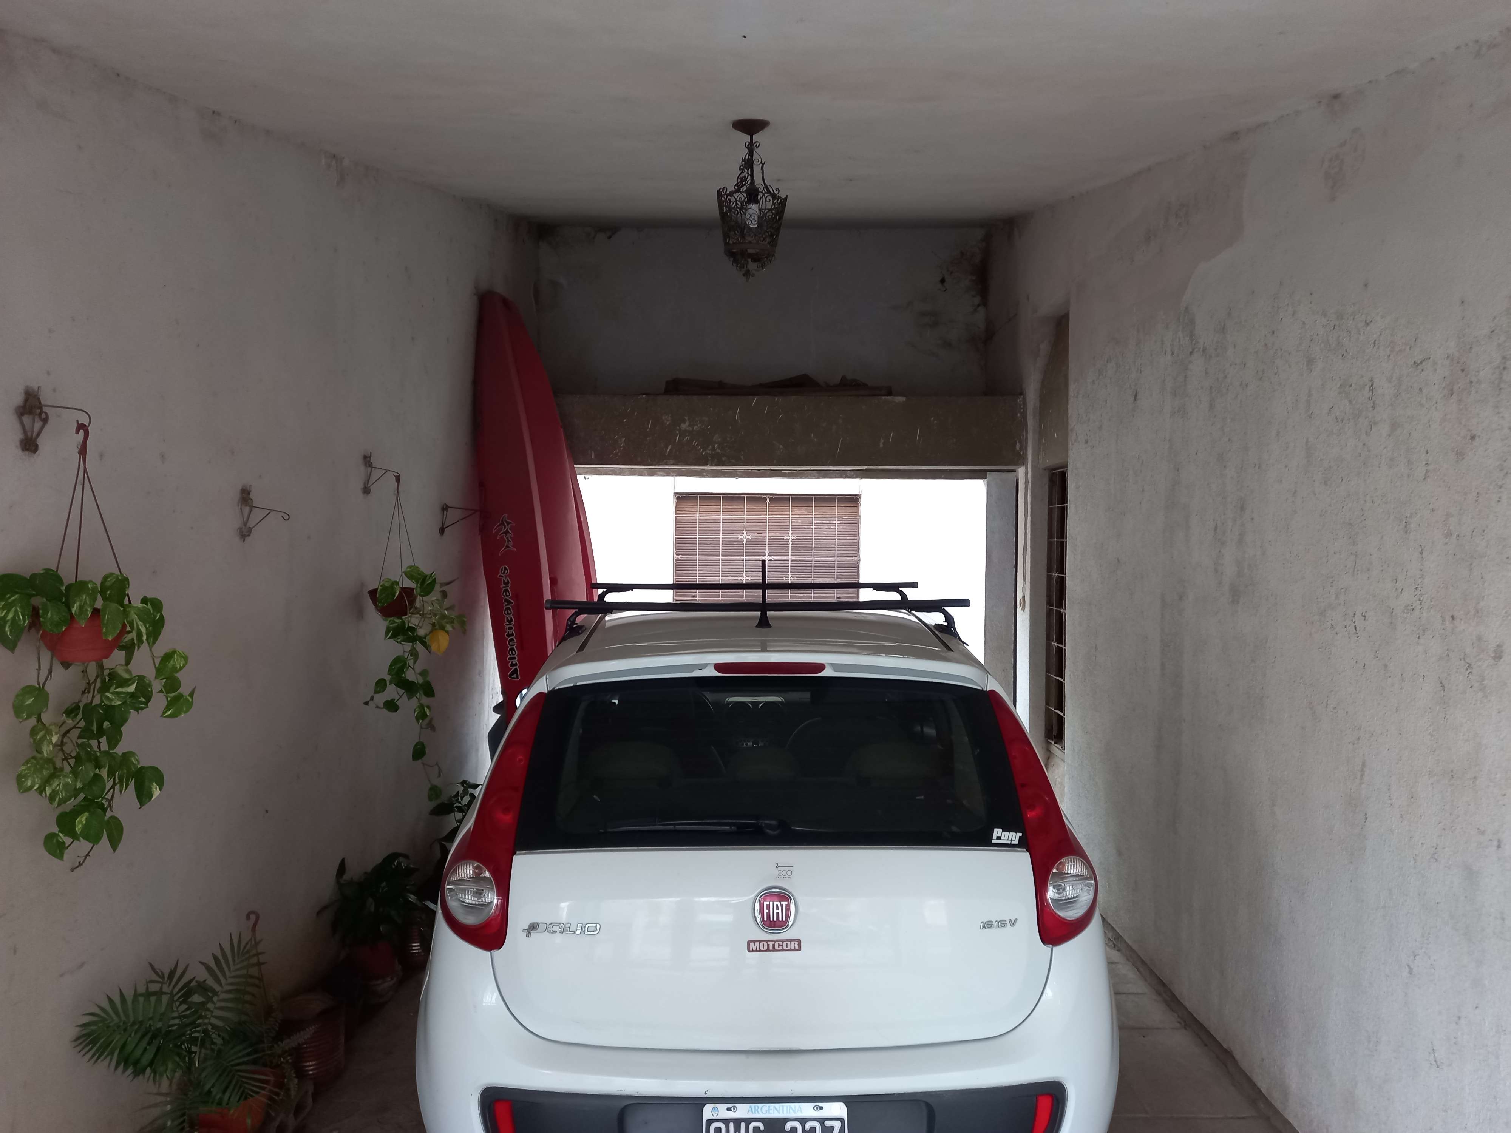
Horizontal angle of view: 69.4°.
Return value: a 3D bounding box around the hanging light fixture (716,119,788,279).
[{"bbox_3d":[-0.013,-1.122,3.333,0.215,0.485,0.215,0,2,0],"label":"hanging light fixture"}]

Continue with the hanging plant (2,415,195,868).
[{"bbox_3d":[-1.512,0.180,2.508,0.390,1.031,0.380,0,2,0],"label":"hanging plant"}]

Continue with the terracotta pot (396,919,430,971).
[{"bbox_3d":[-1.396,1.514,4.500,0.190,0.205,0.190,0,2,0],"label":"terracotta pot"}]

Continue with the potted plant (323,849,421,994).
[{"bbox_3d":[-1.499,1.377,4.271,0.360,0.489,0.350,0,2,0],"label":"potted plant"}]

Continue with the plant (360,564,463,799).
[{"bbox_3d":[-1.403,0.470,4.489,0.380,0.946,0.340,0,2,0],"label":"plant"}]

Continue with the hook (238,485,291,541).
[{"bbox_3d":[-1.569,-0.173,3.505,0.160,0.178,0.060,0,2,2],"label":"hook"}]

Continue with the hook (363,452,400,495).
[{"bbox_3d":[-1.528,-0.382,4.502,0.155,0.178,0.060,0,2,2],"label":"hook"}]

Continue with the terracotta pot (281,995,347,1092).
[{"bbox_3d":[-1.448,1.537,3.560,0.215,0.220,0.215,0,2,0],"label":"terracotta pot"}]

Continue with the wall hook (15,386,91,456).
[{"bbox_3d":[-1.610,-0.340,2.539,0.160,0.160,0.065,0,2,2],"label":"wall hook"}]

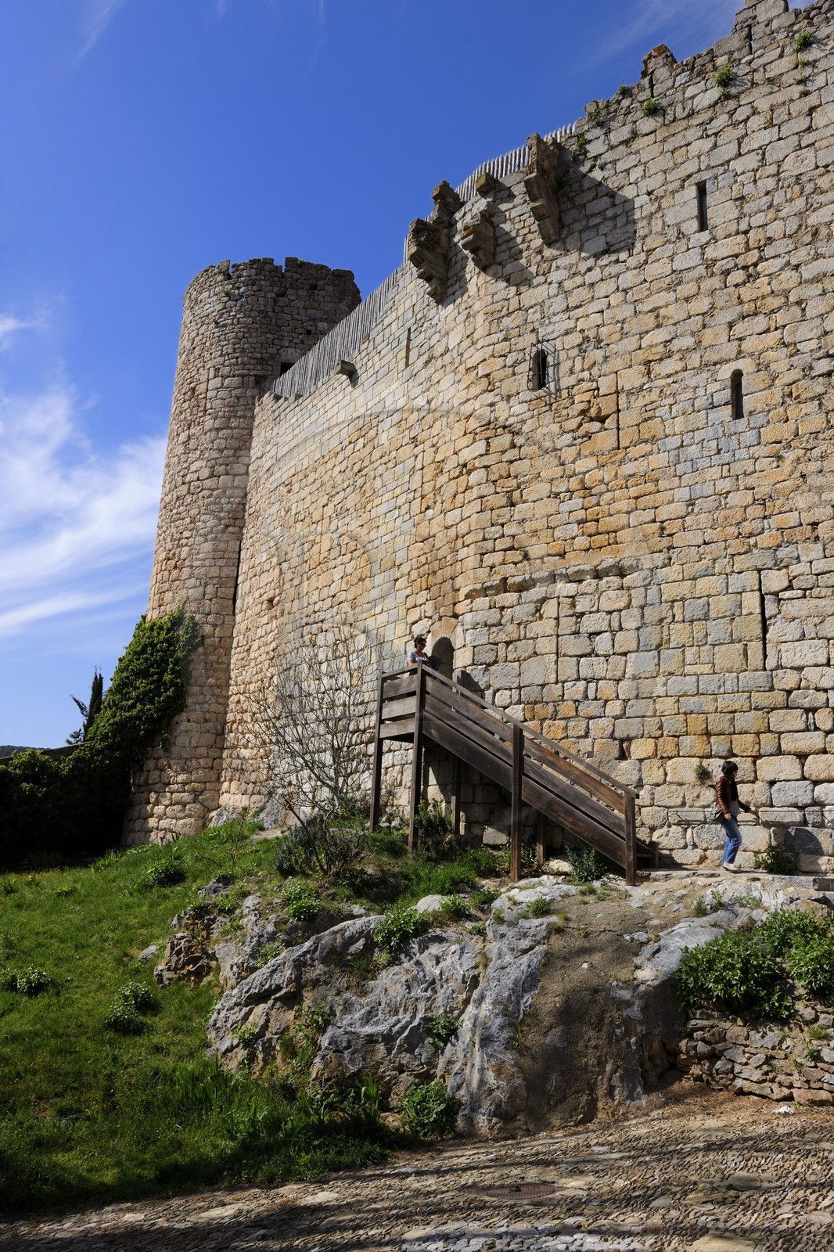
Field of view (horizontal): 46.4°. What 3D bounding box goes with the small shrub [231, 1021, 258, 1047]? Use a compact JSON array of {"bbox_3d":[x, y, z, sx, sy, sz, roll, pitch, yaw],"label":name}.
[{"bbox_3d":[-1.491,3.540,8.437,0.250,0.220,0.200,5,-16,-8],"label":"small shrub"}]

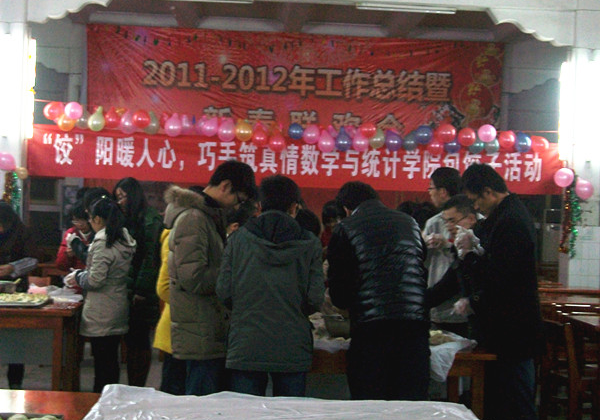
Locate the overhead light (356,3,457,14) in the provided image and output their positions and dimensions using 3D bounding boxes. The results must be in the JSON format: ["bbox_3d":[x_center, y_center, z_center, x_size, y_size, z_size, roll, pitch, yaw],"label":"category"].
[{"bbox_3d":[1.308,-2.475,13.200,1.230,0.080,0.100,2,2,-5],"label":"overhead light"}]

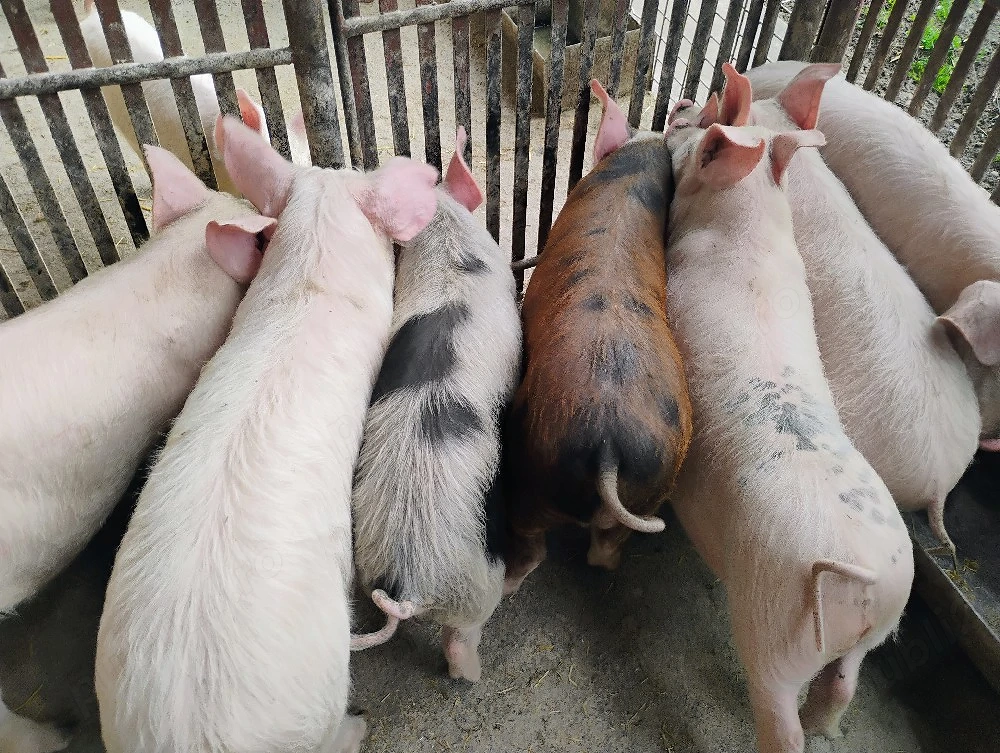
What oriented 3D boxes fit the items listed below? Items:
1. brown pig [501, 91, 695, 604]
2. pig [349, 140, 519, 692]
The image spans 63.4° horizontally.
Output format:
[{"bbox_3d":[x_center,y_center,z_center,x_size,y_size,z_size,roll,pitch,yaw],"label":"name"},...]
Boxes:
[{"bbox_3d":[0.221,-0.146,1.749,0.310,0.530,1.150,6,43,6],"label":"brown pig"},{"bbox_3d":[-0.105,-0.008,1.606,0.300,0.520,1.130,2,43,1],"label":"pig"}]

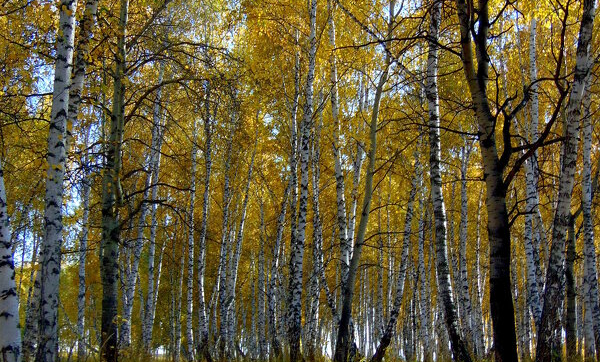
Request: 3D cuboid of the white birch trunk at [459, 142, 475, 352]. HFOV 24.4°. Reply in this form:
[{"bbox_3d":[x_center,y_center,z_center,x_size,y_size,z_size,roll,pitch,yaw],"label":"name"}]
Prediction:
[{"bbox_3d":[4.975,1.958,41.306,0.310,6.320,0.310,0,-6,0],"label":"white birch trunk"}]

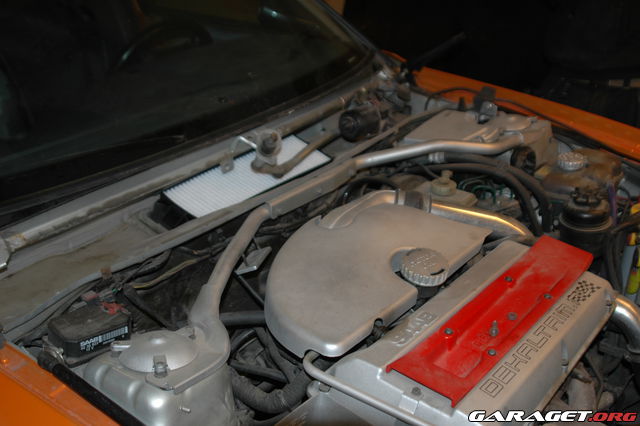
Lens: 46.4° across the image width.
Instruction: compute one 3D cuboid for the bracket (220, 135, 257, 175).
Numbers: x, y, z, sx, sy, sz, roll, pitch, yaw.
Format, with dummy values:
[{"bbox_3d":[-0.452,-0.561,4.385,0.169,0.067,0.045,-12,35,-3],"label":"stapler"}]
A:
[{"bbox_3d":[-0.162,-0.116,1.480,0.050,0.064,0.055,23,36,35],"label":"bracket"}]

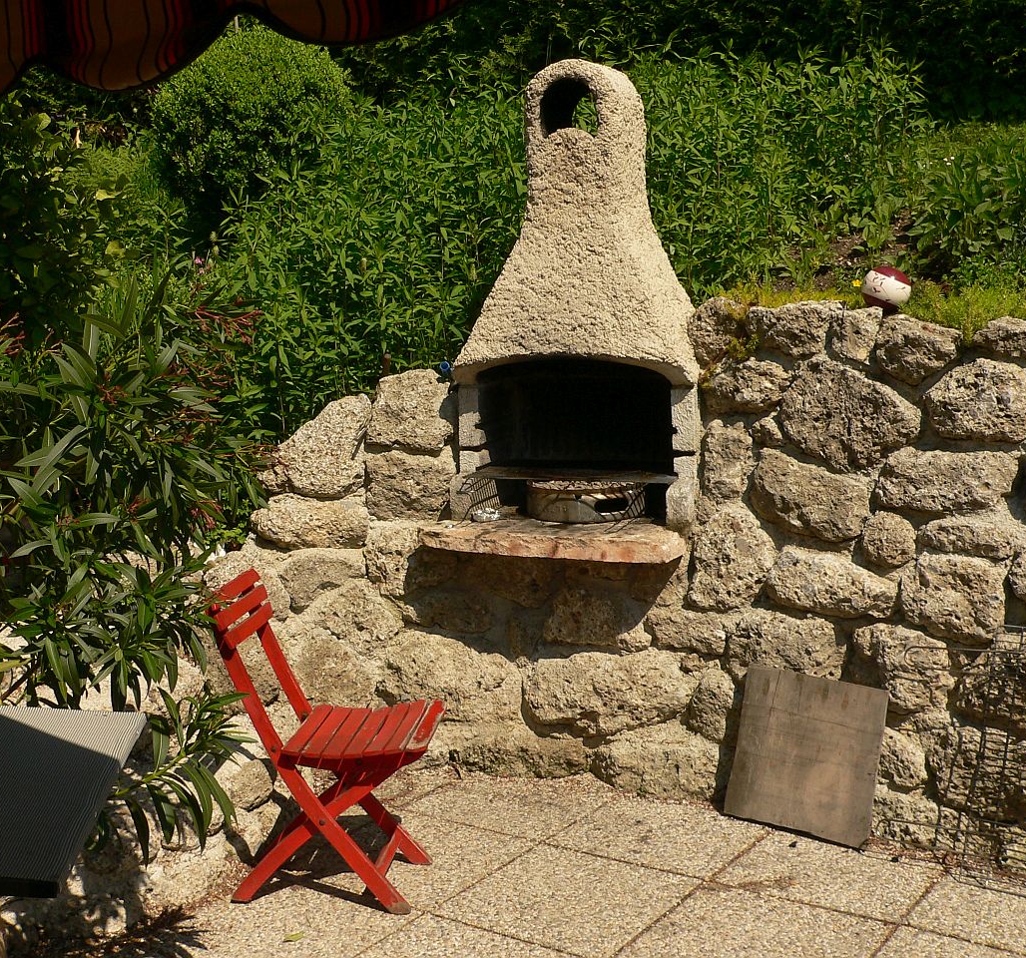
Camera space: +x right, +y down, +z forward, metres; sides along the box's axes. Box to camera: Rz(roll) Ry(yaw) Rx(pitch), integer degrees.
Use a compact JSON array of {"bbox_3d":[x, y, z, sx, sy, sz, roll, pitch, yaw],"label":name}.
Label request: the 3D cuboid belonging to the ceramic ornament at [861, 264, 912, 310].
[{"bbox_3d":[1.068,-0.538,3.790,0.144,0.144,0.144,13,9,36],"label":"ceramic ornament"}]

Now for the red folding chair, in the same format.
[{"bbox_3d":[-0.461,0.674,3.491,0.545,0.825,0.385,-1,7,7],"label":"red folding chair"}]

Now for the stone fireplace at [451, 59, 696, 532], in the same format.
[{"bbox_3d":[0.251,-0.622,4.392,0.800,1.490,0.500,1,8,23],"label":"stone fireplace"}]

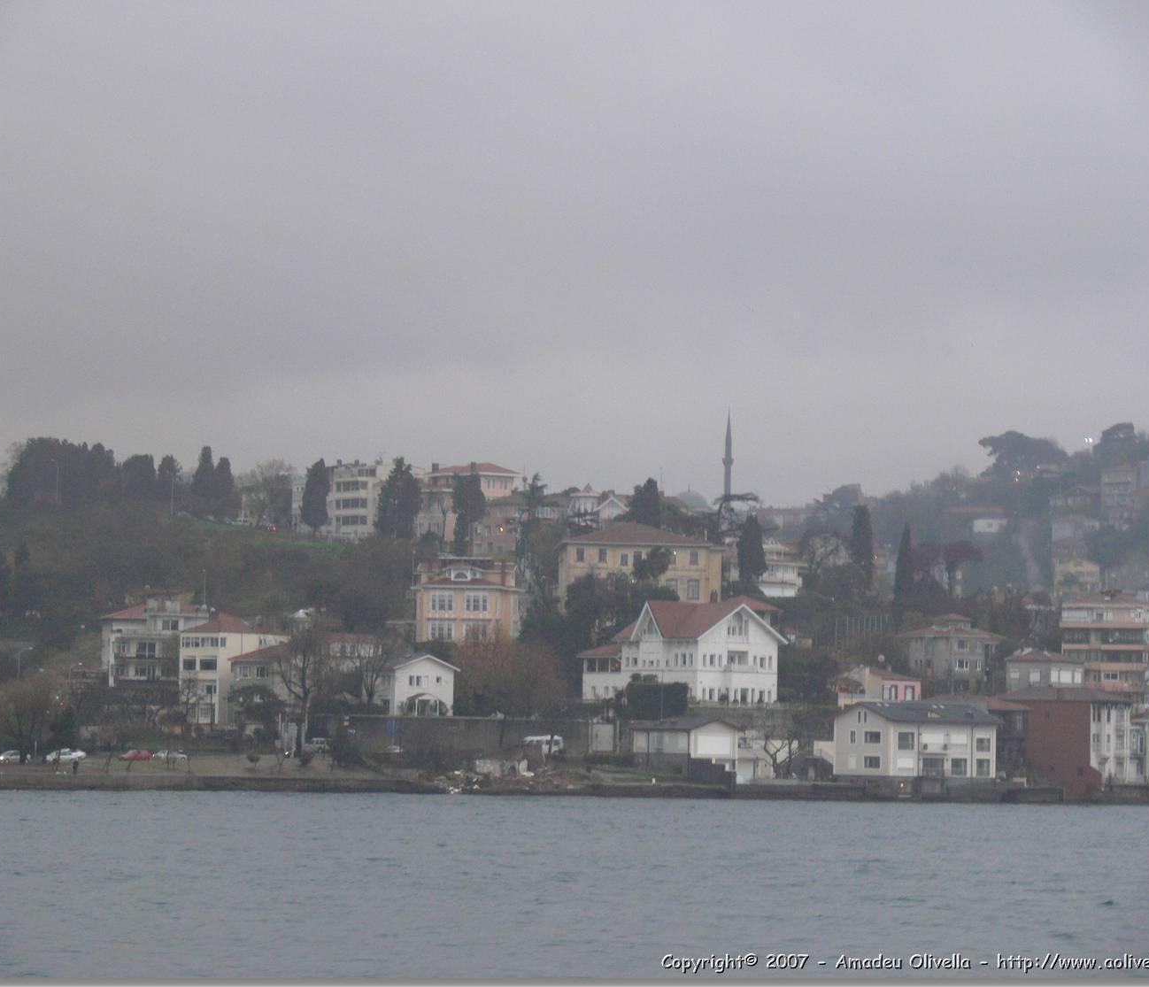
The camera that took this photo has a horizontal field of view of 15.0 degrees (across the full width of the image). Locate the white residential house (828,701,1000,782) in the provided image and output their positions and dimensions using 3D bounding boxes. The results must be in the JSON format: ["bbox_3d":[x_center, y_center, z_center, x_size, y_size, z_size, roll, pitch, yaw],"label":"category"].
[{"bbox_3d":[41.570,29.900,528.530,16.460,9.270,11.760,4,-4,-33],"label":"white residential house"}]

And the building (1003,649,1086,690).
[{"bbox_3d":[61.410,24.180,568.180,7.060,7.480,7.840,4,-4,-39],"label":"building"}]

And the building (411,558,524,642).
[{"bbox_3d":[-14.700,14.930,603.000,15.000,12.000,12.000,1,-3,3],"label":"building"}]

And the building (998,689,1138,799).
[{"bbox_3d":[58.310,29.450,515.000,8.500,13.000,14.000,4,-4,-41],"label":"building"}]

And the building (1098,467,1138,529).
[{"bbox_3d":[128.904,1.179,1030.000,8.500,15.000,10.000,0,-3,12],"label":"building"}]

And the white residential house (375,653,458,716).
[{"bbox_3d":[-20.480,25.031,568.000,8.300,8.000,8.500,2,-4,-20],"label":"white residential house"}]

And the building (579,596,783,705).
[{"bbox_3d":[13.290,19.620,542.480,14.360,12.790,21.760,4,-5,-40],"label":"building"}]

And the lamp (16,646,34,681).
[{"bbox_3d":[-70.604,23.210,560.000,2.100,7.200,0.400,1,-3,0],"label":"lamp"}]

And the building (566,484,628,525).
[{"bbox_3d":[3.951,2.501,760.000,10.000,8.500,10.000,1,-3,7],"label":"building"}]

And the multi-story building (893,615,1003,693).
[{"bbox_3d":[54.210,23.410,630.000,11.000,11.700,11.000,3,-4,-37],"label":"multi-story building"}]

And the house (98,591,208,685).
[{"bbox_3d":[-54.270,19.310,563.000,12.500,12.400,10.500,2,-3,-17],"label":"house"}]

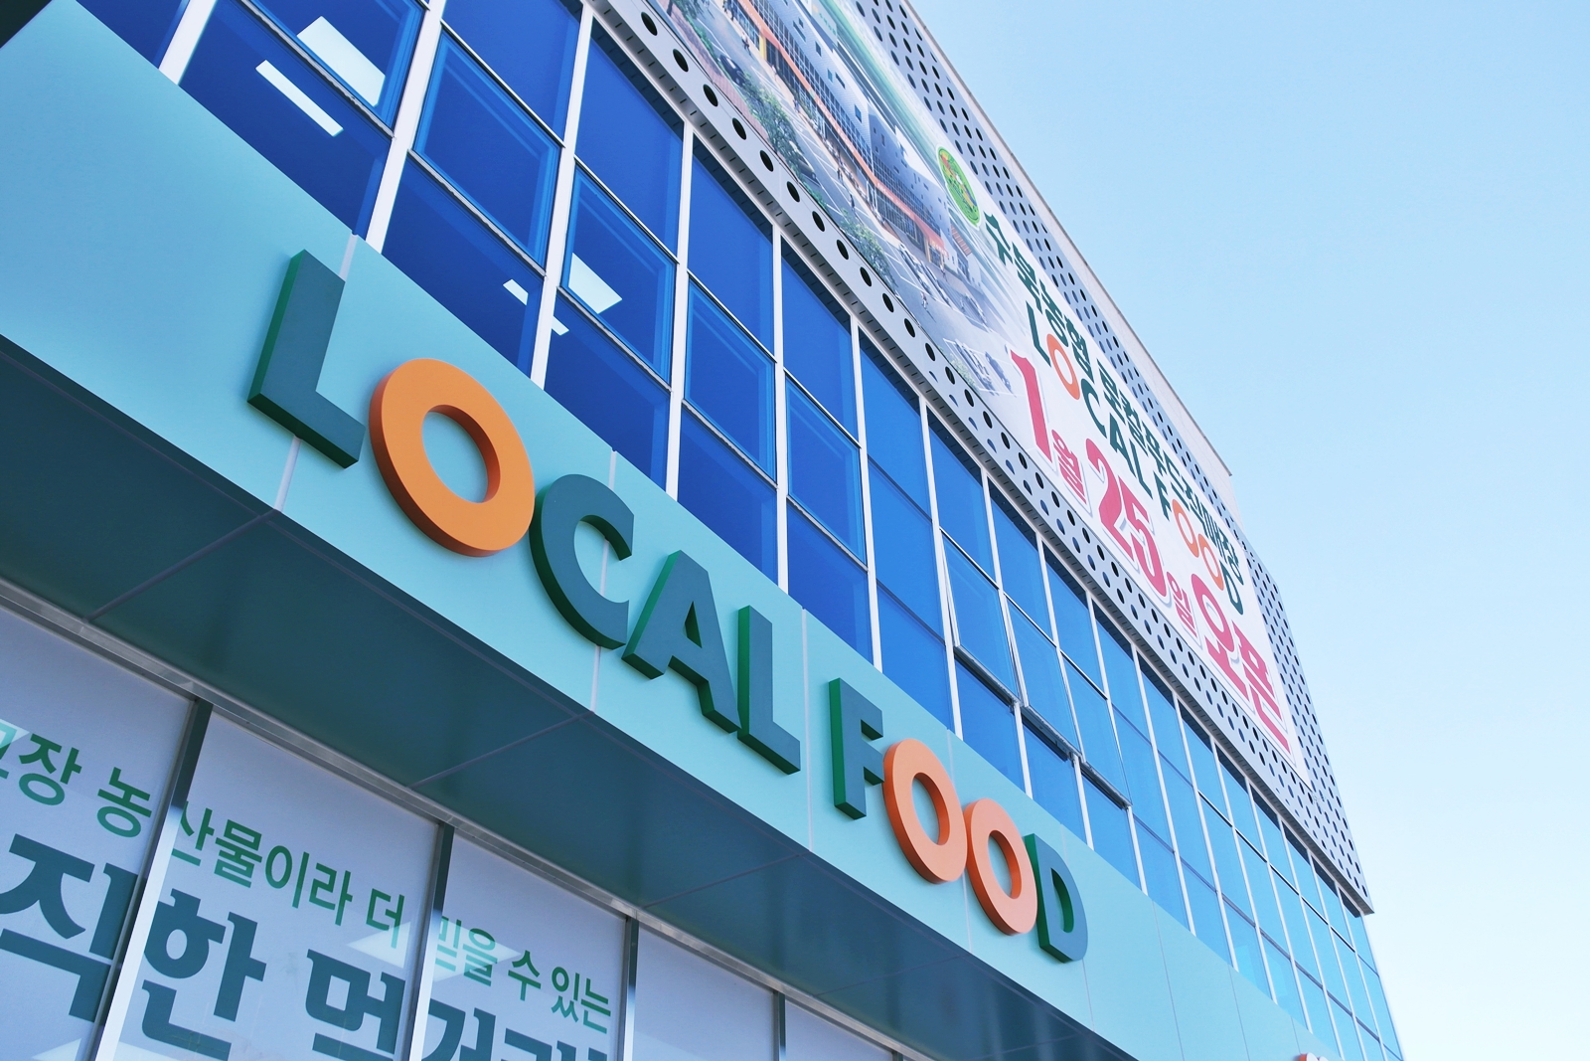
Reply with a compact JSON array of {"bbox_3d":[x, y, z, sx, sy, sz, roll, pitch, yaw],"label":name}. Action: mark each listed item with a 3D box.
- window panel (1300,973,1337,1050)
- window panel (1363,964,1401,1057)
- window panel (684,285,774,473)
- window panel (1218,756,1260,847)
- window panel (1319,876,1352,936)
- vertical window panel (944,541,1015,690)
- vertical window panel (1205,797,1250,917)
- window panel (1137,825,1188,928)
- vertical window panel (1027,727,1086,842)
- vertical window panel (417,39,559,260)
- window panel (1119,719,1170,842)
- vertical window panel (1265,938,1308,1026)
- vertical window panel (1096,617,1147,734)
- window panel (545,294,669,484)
[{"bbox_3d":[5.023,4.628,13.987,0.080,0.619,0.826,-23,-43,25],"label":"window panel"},{"bbox_3d":[6.668,5.440,16.591,0.070,0.960,0.892,-23,-43,25],"label":"window panel"},{"bbox_3d":[-0.355,-0.853,8.238,0.075,0.854,0.863,-23,-43,25],"label":"window panel"},{"bbox_3d":[4.486,2.721,14.620,0.070,0.951,0.892,-23,-43,25],"label":"window panel"},{"bbox_3d":[6.052,4.231,16.317,0.080,0.633,0.826,-23,-43,25],"label":"window panel"},{"bbox_3d":[1.295,0.586,10.155,0.075,0.883,0.863,-27,-44,23],"label":"vertical window panel"},{"bbox_3d":[3.969,3.023,13.367,0.070,0.960,0.892,-23,-43,25],"label":"vertical window panel"},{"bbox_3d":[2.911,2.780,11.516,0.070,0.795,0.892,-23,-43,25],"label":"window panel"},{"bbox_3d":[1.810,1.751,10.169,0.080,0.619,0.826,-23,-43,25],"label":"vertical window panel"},{"bbox_3d":[-1.437,-1.823,6.953,0.075,0.854,0.863,-23,-43,25],"label":"vertical window panel"},{"bbox_3d":[2.860,2.034,11.969,0.080,0.902,0.826,-23,-43,25],"label":"window panel"},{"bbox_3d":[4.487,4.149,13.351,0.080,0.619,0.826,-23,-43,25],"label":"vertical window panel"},{"bbox_3d":[2.836,1.264,12.569,0.080,0.860,0.826,-23,-43,25],"label":"vertical window panel"},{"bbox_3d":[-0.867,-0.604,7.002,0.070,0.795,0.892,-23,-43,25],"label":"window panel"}]

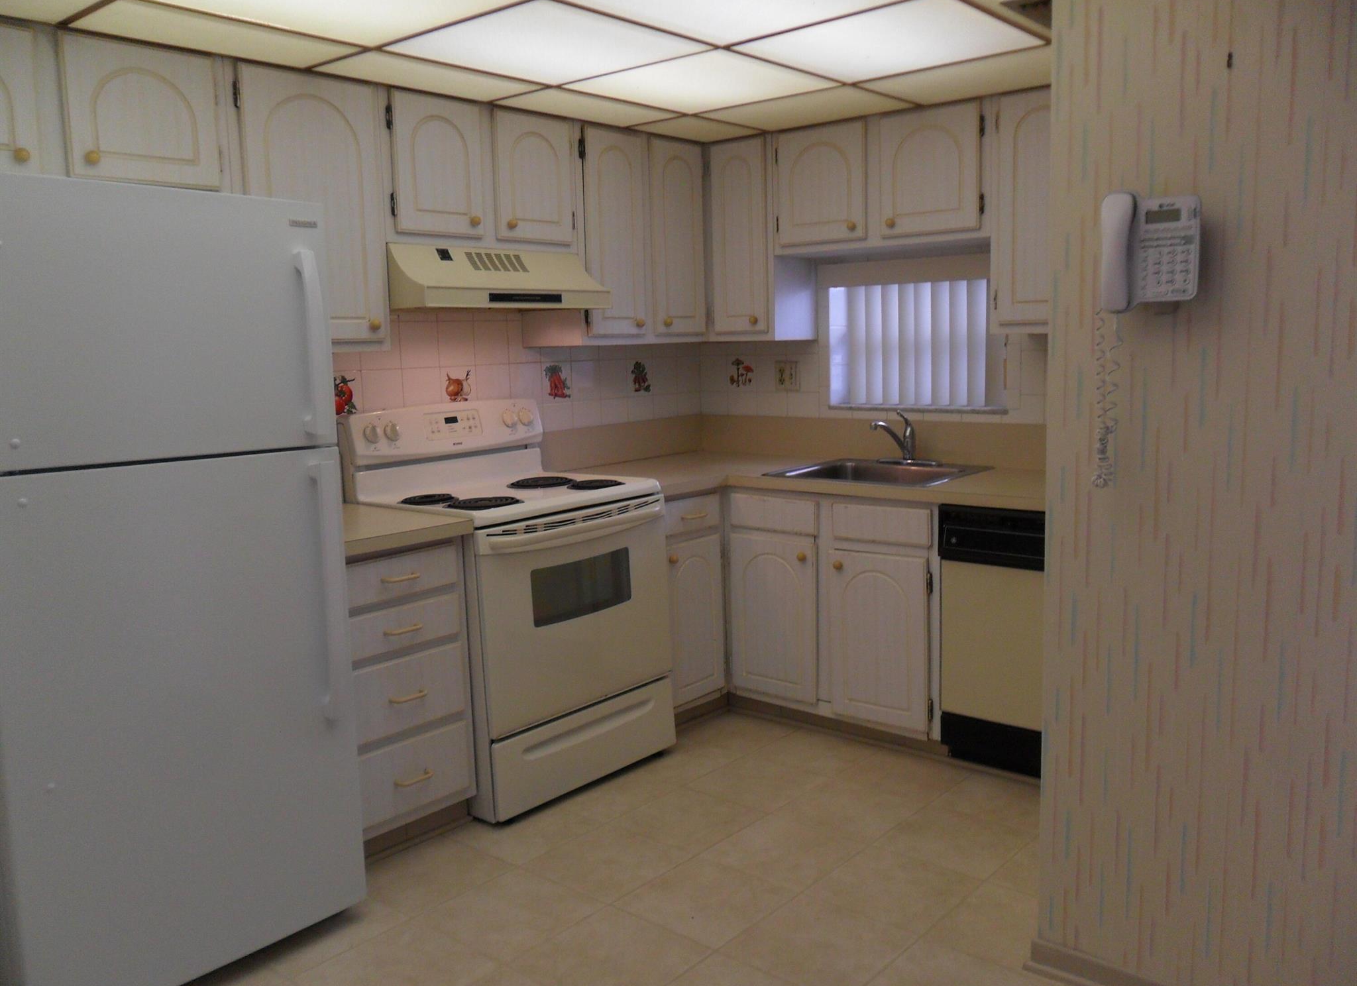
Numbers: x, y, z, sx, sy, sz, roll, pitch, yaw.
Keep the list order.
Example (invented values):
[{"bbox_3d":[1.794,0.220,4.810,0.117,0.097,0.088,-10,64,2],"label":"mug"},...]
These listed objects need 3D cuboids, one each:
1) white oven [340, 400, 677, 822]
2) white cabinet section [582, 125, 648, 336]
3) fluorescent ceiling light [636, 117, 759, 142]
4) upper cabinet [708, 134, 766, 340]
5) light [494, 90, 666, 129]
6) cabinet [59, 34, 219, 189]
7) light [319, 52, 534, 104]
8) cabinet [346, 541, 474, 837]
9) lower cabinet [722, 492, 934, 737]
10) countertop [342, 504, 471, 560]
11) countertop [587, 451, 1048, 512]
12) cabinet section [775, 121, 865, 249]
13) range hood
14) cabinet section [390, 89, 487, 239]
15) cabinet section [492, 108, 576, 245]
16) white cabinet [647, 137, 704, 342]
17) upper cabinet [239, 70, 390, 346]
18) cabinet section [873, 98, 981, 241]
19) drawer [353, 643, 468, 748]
[{"bbox_3d":[-0.526,0.318,3.461,0.710,1.185,0.782,6,11,40],"label":"white oven"},{"bbox_3d":[-0.341,-0.920,3.838,0.335,0.735,0.340,6,11,40],"label":"white cabinet section"},{"bbox_3d":[0.069,-1.316,3.808,0.305,0.035,0.440,6,11,40],"label":"fluorescent ceiling light"},{"bbox_3d":[0.333,-0.982,4.133,0.295,0.735,0.325,6,11,40],"label":"upper cabinet"},{"bbox_3d":[-0.274,-1.217,3.352,0.282,0.030,0.572,5,11,40],"label":"light"},{"bbox_3d":[-1.339,-0.880,2.534,0.295,0.340,0.360,5,11,40],"label":"cabinet"},{"bbox_3d":[-0.661,-1.139,2.901,0.282,0.030,0.583,5,11,40],"label":"light"},{"bbox_3d":[-0.954,0.519,3.047,0.610,0.812,0.450,6,11,40],"label":"cabinet"},{"bbox_3d":[0.667,0.347,3.765,0.835,0.764,0.580,5,11,40],"label":"lower cabinet"},{"bbox_3d":[-0.967,0.098,2.984,0.649,0.041,0.457,6,11,40],"label":"countertop"},{"bbox_3d":[0.575,-0.026,3.549,2.050,0.043,0.930,5,11,40],"label":"countertop"},{"bbox_3d":[0.604,-1.104,3.853,0.371,0.404,0.320,6,11,41],"label":"cabinet section"},{"bbox_3d":[-0.647,-0.682,3.400,0.475,0.193,0.755,6,11,40],"label":"range hood"},{"bbox_3d":[-0.825,-0.979,3.253,0.320,0.404,0.336,6,11,41],"label":"cabinet section"},{"bbox_3d":[-0.585,-1.025,3.525,0.320,0.404,0.335,6,11,41],"label":"cabinet section"},{"bbox_3d":[-0.112,-0.943,3.995,0.295,0.720,0.325,5,11,40],"label":"white cabinet"},{"bbox_3d":[-1.061,-0.755,2.891,0.295,0.720,0.420,5,11,40],"label":"upper cabinet"},{"bbox_3d":[0.922,-1.071,3.579,0.368,0.404,0.320,6,11,41],"label":"cabinet section"},{"bbox_3d":[-0.877,0.525,2.984,0.410,0.205,0.365,6,11,40],"label":"drawer"}]

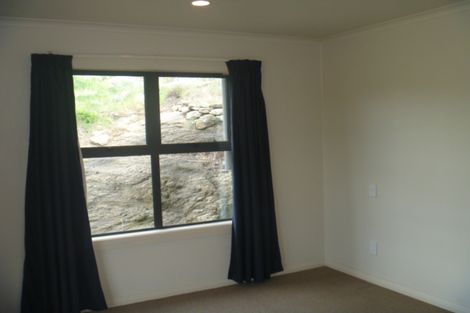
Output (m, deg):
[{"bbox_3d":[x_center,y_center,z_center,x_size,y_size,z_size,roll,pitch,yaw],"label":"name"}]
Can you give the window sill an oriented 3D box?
[{"bbox_3d":[-0.653,0.696,4.115,1.490,0.110,0.115,-4,4,-28],"label":"window sill"}]

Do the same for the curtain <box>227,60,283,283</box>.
[{"bbox_3d":[0.196,0.149,4.394,0.570,2.095,0.160,-4,4,-28],"label":"curtain"}]

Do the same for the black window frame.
[{"bbox_3d":[-0.707,-0.047,4.119,1.540,1.415,0.090,-4,4,-28],"label":"black window frame"}]

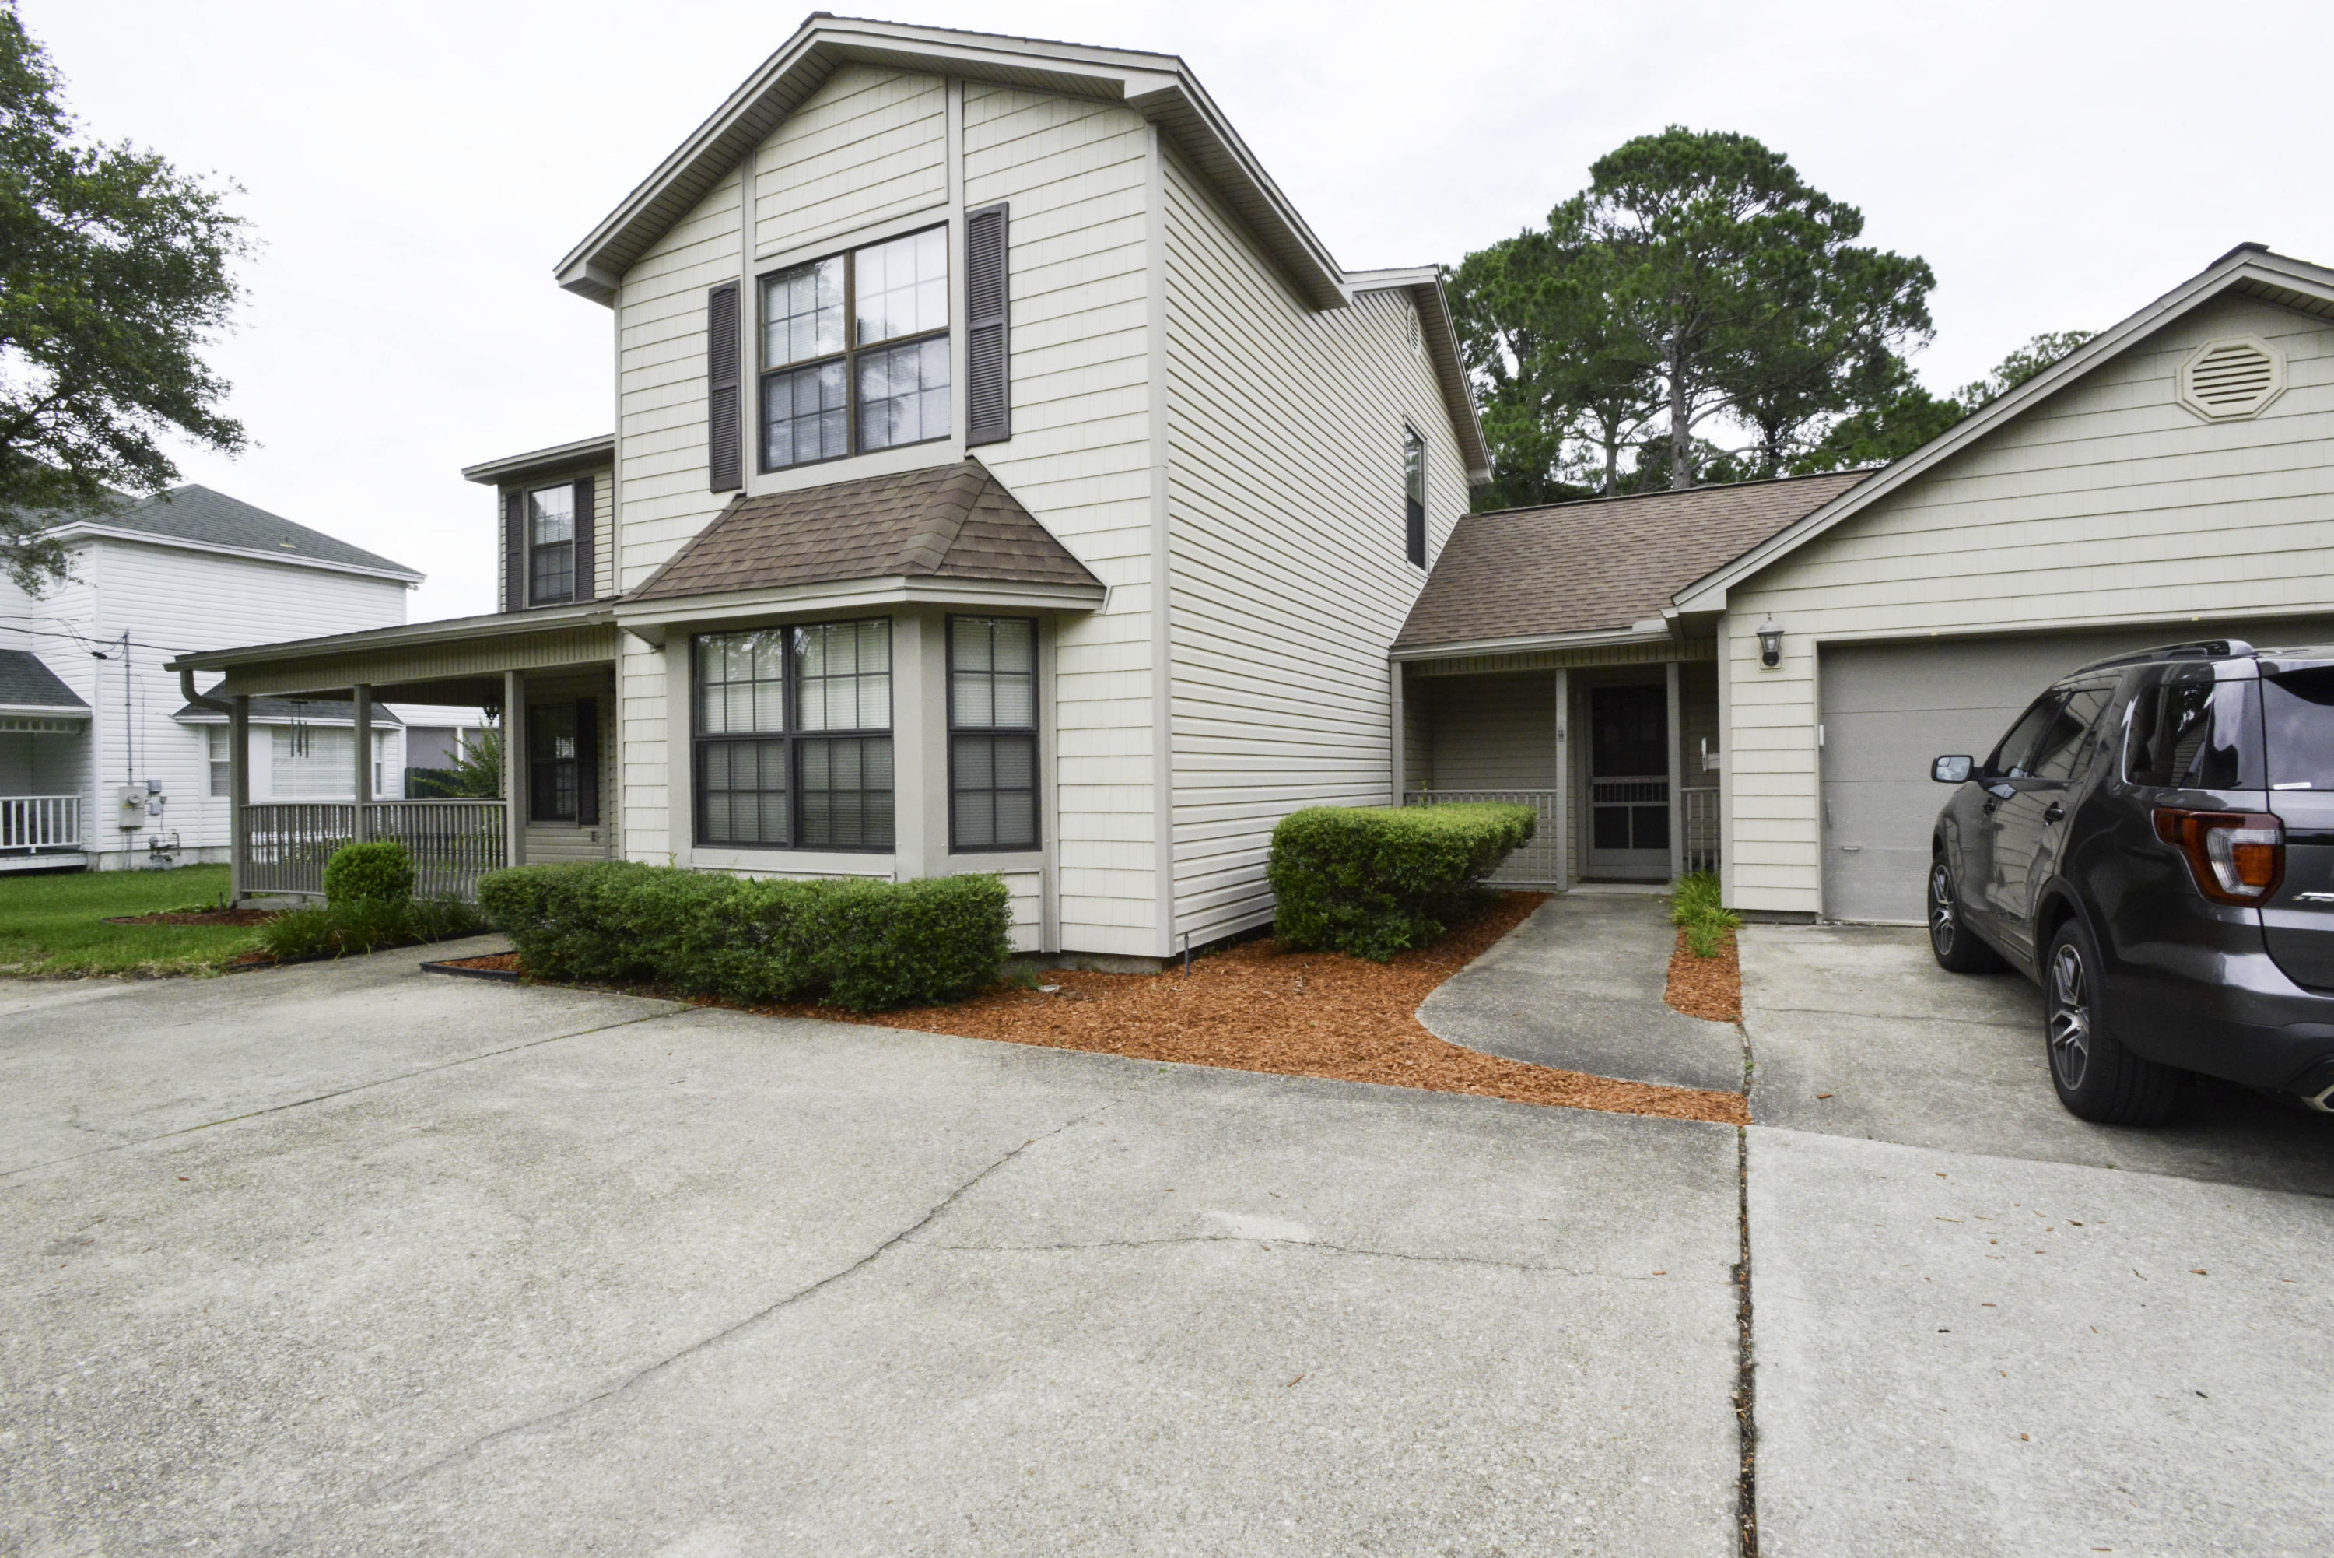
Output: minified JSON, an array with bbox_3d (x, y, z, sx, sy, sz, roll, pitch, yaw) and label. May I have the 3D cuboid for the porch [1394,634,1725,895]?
[{"bbox_3d":[4.110,-0.124,11.662,3.110,2.420,2.050,0,0,26],"label":"porch"}]

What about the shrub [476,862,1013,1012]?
[{"bbox_3d":[-2.796,0.922,7.045,3.820,0.720,0.880,0,0,26],"label":"shrub"}]

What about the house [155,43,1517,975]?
[{"bbox_3d":[-3.169,-2.261,13.483,12.080,6.900,10.800,0,0,26],"label":"house"}]

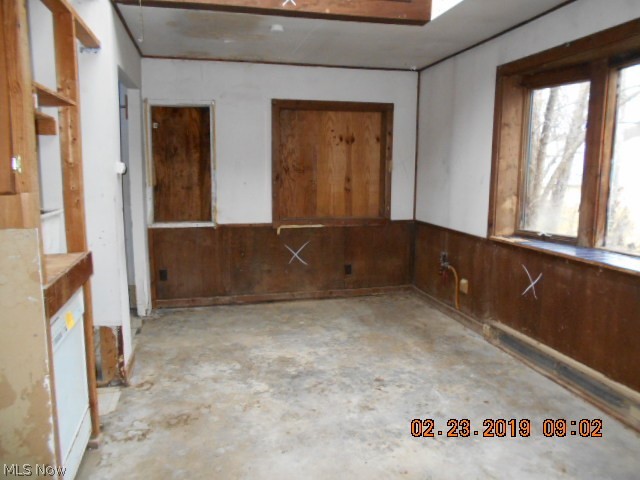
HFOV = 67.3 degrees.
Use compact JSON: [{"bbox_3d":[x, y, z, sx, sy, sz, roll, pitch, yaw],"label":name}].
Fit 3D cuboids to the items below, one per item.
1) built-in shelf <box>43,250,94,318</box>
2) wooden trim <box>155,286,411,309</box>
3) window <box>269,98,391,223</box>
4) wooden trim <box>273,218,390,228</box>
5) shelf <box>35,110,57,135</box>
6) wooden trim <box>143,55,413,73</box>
[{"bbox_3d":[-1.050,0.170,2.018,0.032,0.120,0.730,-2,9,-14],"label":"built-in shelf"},{"bbox_3d":[-0.309,0.605,5.098,2.722,0.088,0.030,-2,9,-14],"label":"wooden trim"},{"bbox_3d":[0.147,-0.791,5.035,1.295,1.279,0.090,-2,9,-14],"label":"window"},{"bbox_3d":[0.148,-0.194,5.098,1.295,0.083,0.060,-2,9,-14],"label":"wooden trim"},{"bbox_3d":[-1.274,-0.539,2.207,0.130,0.100,0.120,-2,9,-14],"label":"shelf"},{"bbox_3d":[-0.303,-1.740,4.749,2.754,0.037,0.035,-2,9,-14],"label":"wooden trim"}]

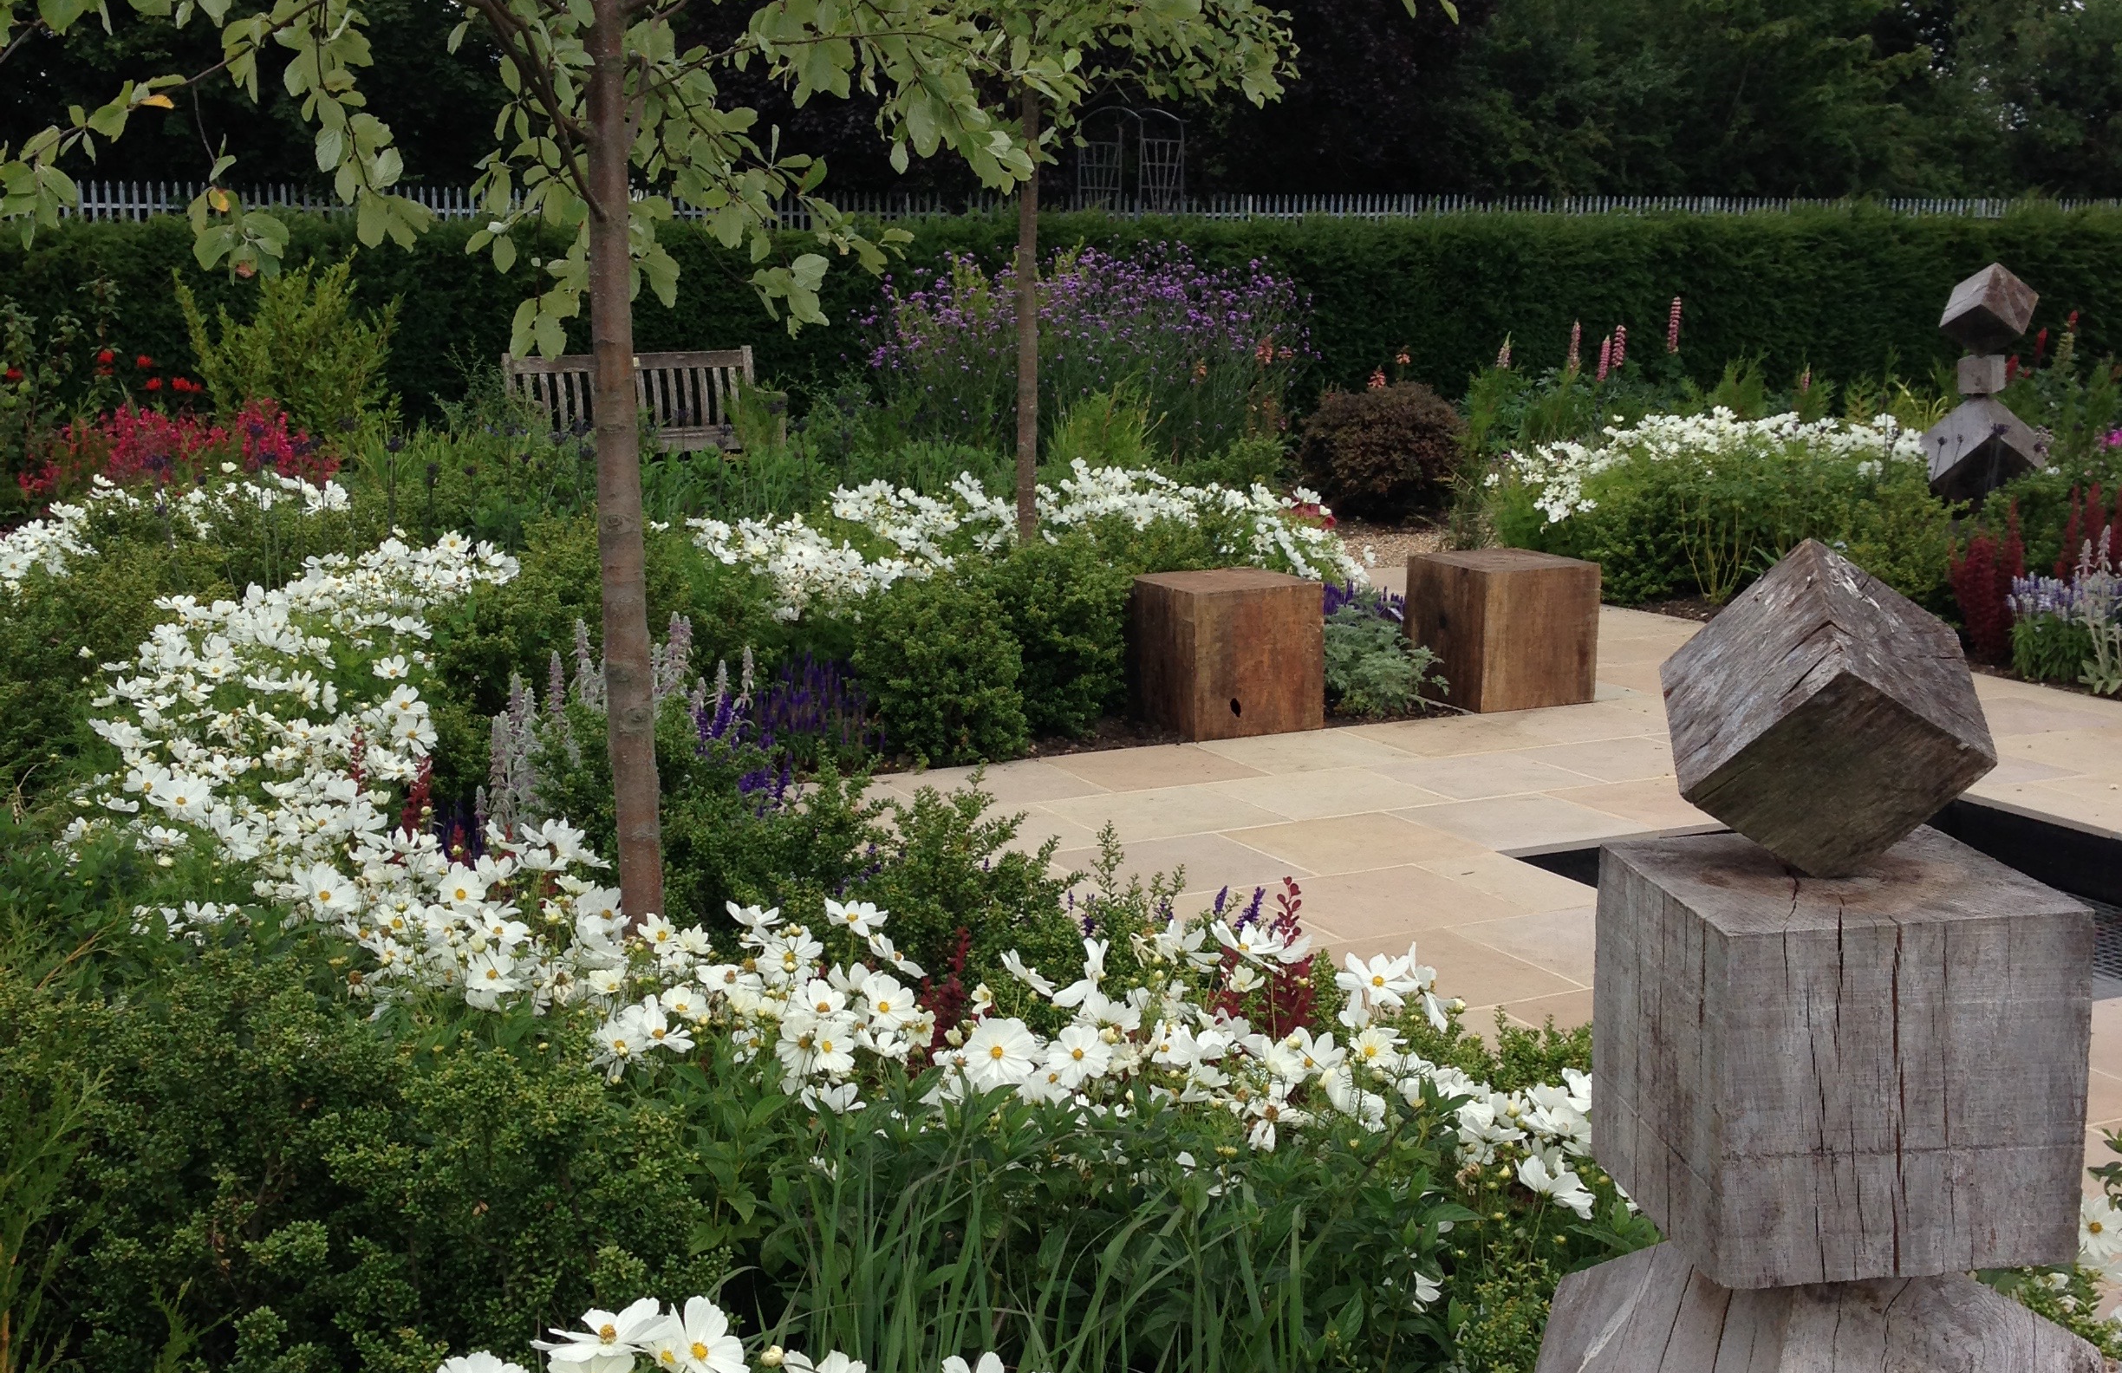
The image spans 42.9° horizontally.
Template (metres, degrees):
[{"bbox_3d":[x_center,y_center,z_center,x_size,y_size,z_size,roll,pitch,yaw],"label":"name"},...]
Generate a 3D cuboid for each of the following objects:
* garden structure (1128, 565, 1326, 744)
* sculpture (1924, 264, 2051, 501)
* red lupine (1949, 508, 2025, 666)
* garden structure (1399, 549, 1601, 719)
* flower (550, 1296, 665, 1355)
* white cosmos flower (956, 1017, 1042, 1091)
[{"bbox_3d":[0.524,-0.107,8.509,0.445,0.454,0.428,-5,11,-25],"label":"garden structure"},{"bbox_3d":[3.980,-1.192,11.624,0.520,1.265,0.520,3,11,19],"label":"sculpture"},{"bbox_3d":[3.312,-0.358,9.616,0.250,0.540,0.250,3,11,19],"label":"red lupine"},{"bbox_3d":[1.458,-0.189,8.907,0.443,0.457,0.444,-5,11,-25],"label":"garden structure"},{"bbox_3d":[-0.311,0.435,1.830,0.080,0.026,0.072,6,22,31],"label":"flower"},{"bbox_3d":[-0.068,0.405,2.970,0.087,0.083,0.035,-1,-22,-2],"label":"white cosmos flower"}]

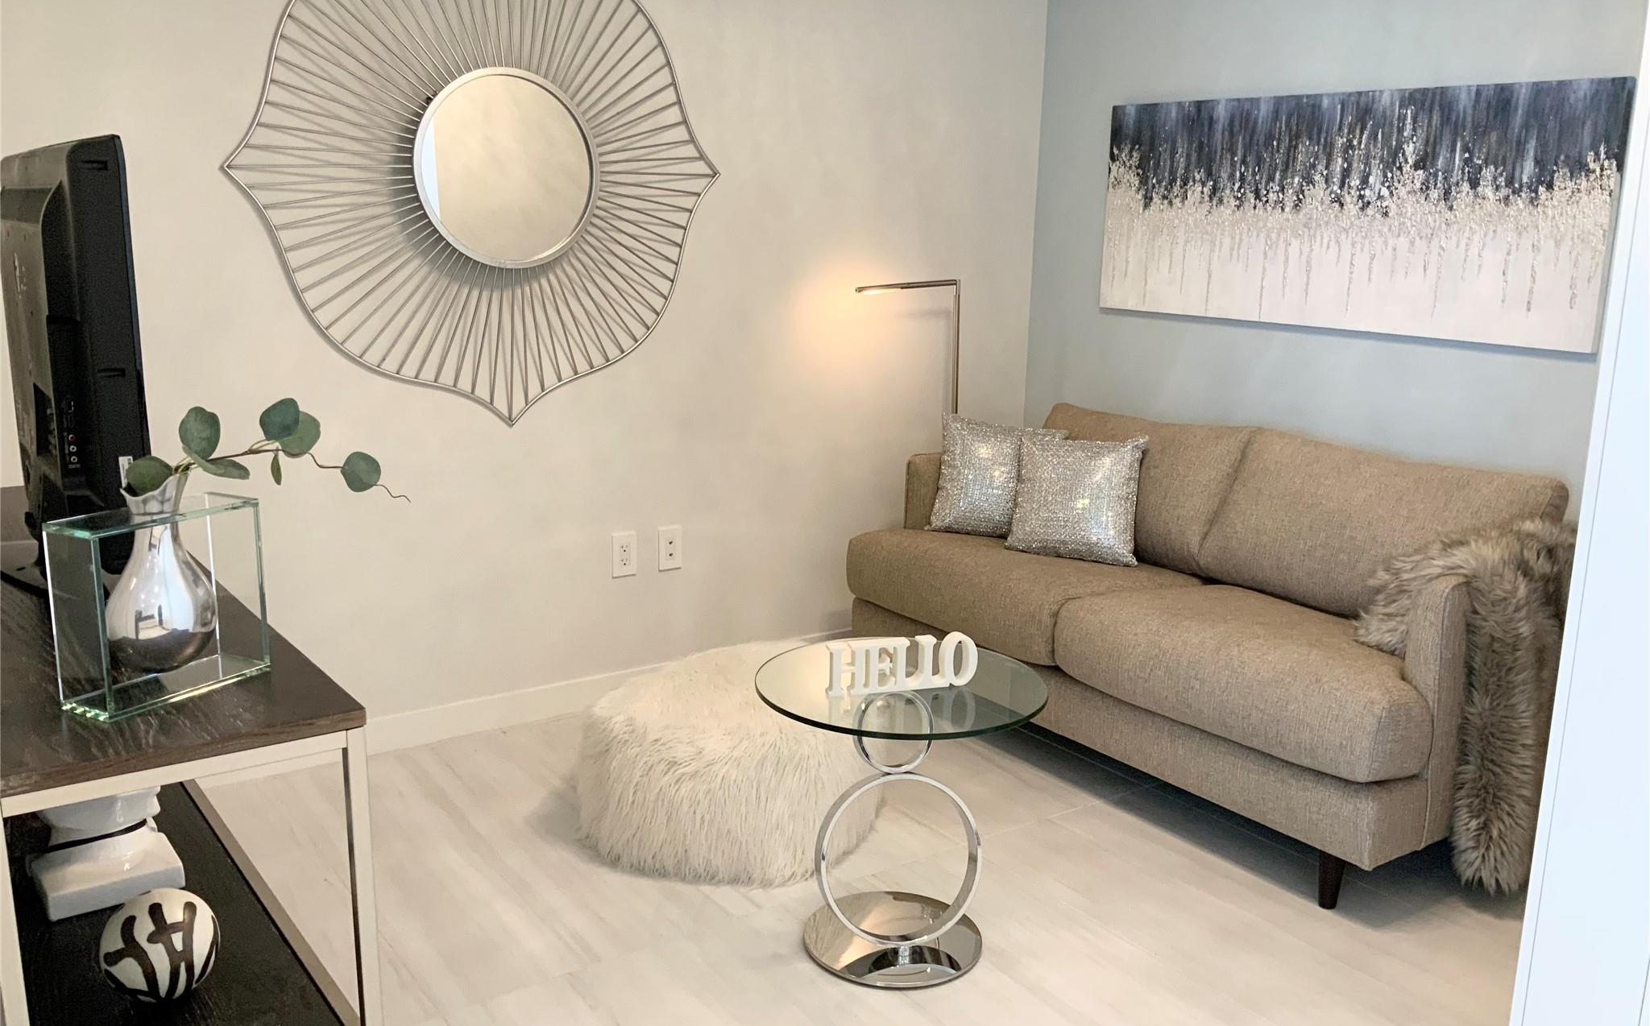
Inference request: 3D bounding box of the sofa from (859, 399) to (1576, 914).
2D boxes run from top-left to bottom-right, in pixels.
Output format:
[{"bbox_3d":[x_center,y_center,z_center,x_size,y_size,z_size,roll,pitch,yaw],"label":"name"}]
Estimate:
[{"bbox_3d":[0.933,0.236,3.629,0.870,0.840,1.740,-8,16,-35],"label":"sofa"}]

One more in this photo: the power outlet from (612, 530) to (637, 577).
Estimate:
[{"bbox_3d":[-0.569,0.120,3.934,0.076,0.124,0.008,-8,16,-35],"label":"power outlet"}]

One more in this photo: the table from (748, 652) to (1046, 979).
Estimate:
[{"bbox_3d":[0.141,0.586,2.693,0.554,0.544,0.554,1,13,0],"label":"table"}]

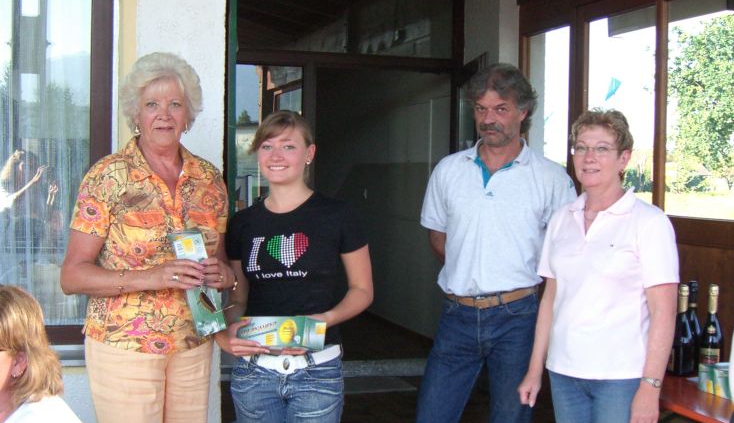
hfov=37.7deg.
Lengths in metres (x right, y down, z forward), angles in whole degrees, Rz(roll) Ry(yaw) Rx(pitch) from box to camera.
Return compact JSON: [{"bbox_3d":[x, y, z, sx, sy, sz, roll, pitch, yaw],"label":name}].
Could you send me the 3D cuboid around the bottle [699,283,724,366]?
[{"bbox_3d":[1.187,0.406,3.680,0.088,0.312,0.088,1,2,18],"label":"bottle"}]

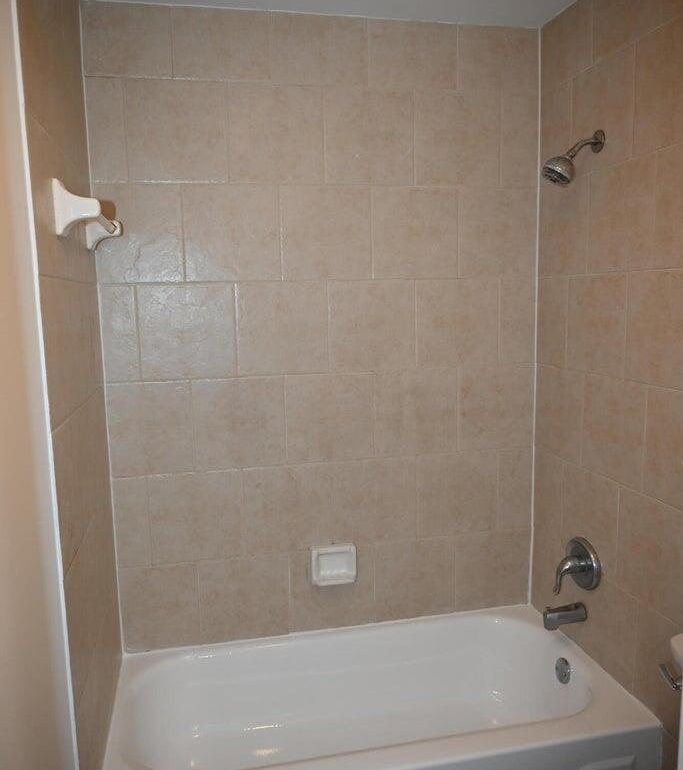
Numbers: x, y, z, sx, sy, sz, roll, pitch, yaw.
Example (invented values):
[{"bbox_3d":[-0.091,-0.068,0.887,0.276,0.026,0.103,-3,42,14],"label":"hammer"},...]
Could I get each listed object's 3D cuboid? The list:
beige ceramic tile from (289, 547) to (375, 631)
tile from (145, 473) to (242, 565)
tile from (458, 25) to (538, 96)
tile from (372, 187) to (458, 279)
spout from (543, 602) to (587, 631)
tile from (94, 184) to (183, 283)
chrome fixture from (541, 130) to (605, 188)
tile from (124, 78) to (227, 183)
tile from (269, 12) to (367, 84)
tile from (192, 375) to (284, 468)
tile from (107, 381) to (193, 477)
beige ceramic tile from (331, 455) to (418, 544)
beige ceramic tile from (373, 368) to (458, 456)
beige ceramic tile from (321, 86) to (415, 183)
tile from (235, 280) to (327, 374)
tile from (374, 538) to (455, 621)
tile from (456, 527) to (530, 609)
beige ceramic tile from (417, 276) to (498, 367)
[{"bbox_3d":[-0.034,0.721,2.426,0.306,0.296,0.010,-3,8,-12],"label":"beige ceramic tile"},{"bbox_3d":[-0.482,0.441,2.283,0.303,0.302,0.010,-3,8,-12],"label":"tile"},{"bbox_3d":[0.534,-1.094,2.304,0.296,0.212,0.010,-3,8,-12],"label":"tile"},{"bbox_3d":[0.253,-0.514,2.319,0.301,0.303,0.010,-3,8,-12],"label":"tile"},{"bbox_3d":[0.723,0.755,2.226,0.143,0.076,0.055,-3,8,-12],"label":"spout"},{"bbox_3d":[-0.630,-0.474,2.136,0.260,0.306,0.010,-3,8,-12],"label":"tile"},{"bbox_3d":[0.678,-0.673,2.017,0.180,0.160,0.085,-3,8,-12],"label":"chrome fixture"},{"bbox_3d":[-0.506,-0.781,2.110,0.305,0.305,0.012,-3,8,-12],"label":"tile"},{"bbox_3d":[-0.067,-1.064,2.175,0.310,0.212,0.010,-3,8,-12],"label":"tile"},{"bbox_3d":[-0.338,0.126,2.263,0.304,0.304,0.010,-3,8,-12],"label":"tile"},{"bbox_3d":[-0.619,0.141,2.220,0.258,0.307,0.010,-3,8,-12],"label":"tile"},{"bbox_3d":[0.118,0.411,2.419,0.306,0.307,0.010,-3,8,-12],"label":"beige ceramic tile"},{"bbox_3d":[0.263,0.097,2.409,0.306,0.307,0.010,-3,8,-12],"label":"beige ceramic tile"},{"bbox_3d":[0.094,-0.811,2.244,0.302,0.307,0.010,-3,8,-12],"label":"beige ceramic tile"},{"bbox_3d":[-0.194,-0.186,2.256,0.304,0.304,0.010,-3,8,-12],"label":"tile"},{"bbox_3d":[0.274,0.702,2.480,0.305,0.296,0.012,-3,8,-12],"label":"tile"},{"bbox_3d":[0.569,0.688,2.544,0.293,0.296,0.012,-3,8,-12],"label":"tile"},{"bbox_3d":[0.406,-0.216,2.388,0.304,0.304,0.010,-3,8,-12],"label":"beige ceramic tile"}]

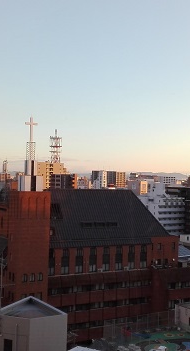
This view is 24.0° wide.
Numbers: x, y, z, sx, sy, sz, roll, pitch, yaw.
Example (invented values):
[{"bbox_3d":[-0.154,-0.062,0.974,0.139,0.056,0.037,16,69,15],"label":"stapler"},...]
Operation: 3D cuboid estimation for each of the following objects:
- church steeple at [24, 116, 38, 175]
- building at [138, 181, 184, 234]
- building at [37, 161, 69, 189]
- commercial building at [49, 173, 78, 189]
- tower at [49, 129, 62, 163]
[{"bbox_3d":[-11.750,-5.451,82.100,2.200,10.500,1.700,2,-1,-30],"label":"church steeple"},{"bbox_3d":[32.300,20.194,224.000,17.000,31.500,20.000,2,-1,-32],"label":"building"},{"bbox_3d":[-34.300,12.825,355.000,23.000,45.500,15.000,2,-1,-28],"label":"building"},{"bbox_3d":[-22.800,17.359,324.000,17.500,36.400,10.000,1,-1,22],"label":"commercial building"},{"bbox_3d":[-32.779,-24.449,370.177,8.500,28.200,8.500,2,0,-30],"label":"tower"}]

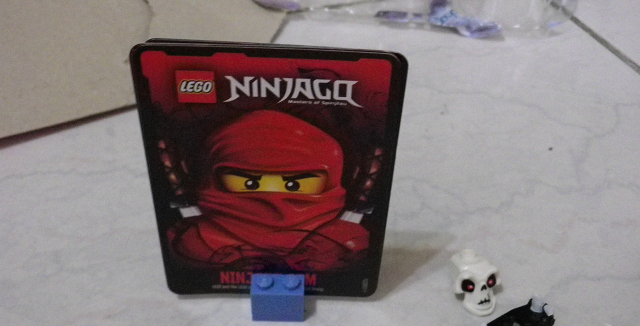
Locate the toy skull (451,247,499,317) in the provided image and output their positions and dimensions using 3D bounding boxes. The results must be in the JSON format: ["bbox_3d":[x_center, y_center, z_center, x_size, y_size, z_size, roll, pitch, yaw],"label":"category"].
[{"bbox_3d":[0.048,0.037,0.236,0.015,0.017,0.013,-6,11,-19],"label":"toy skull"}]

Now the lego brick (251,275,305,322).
[{"bbox_3d":[-0.013,0.041,0.231,0.016,0.013,0.008,1,40,-1],"label":"lego brick"}]

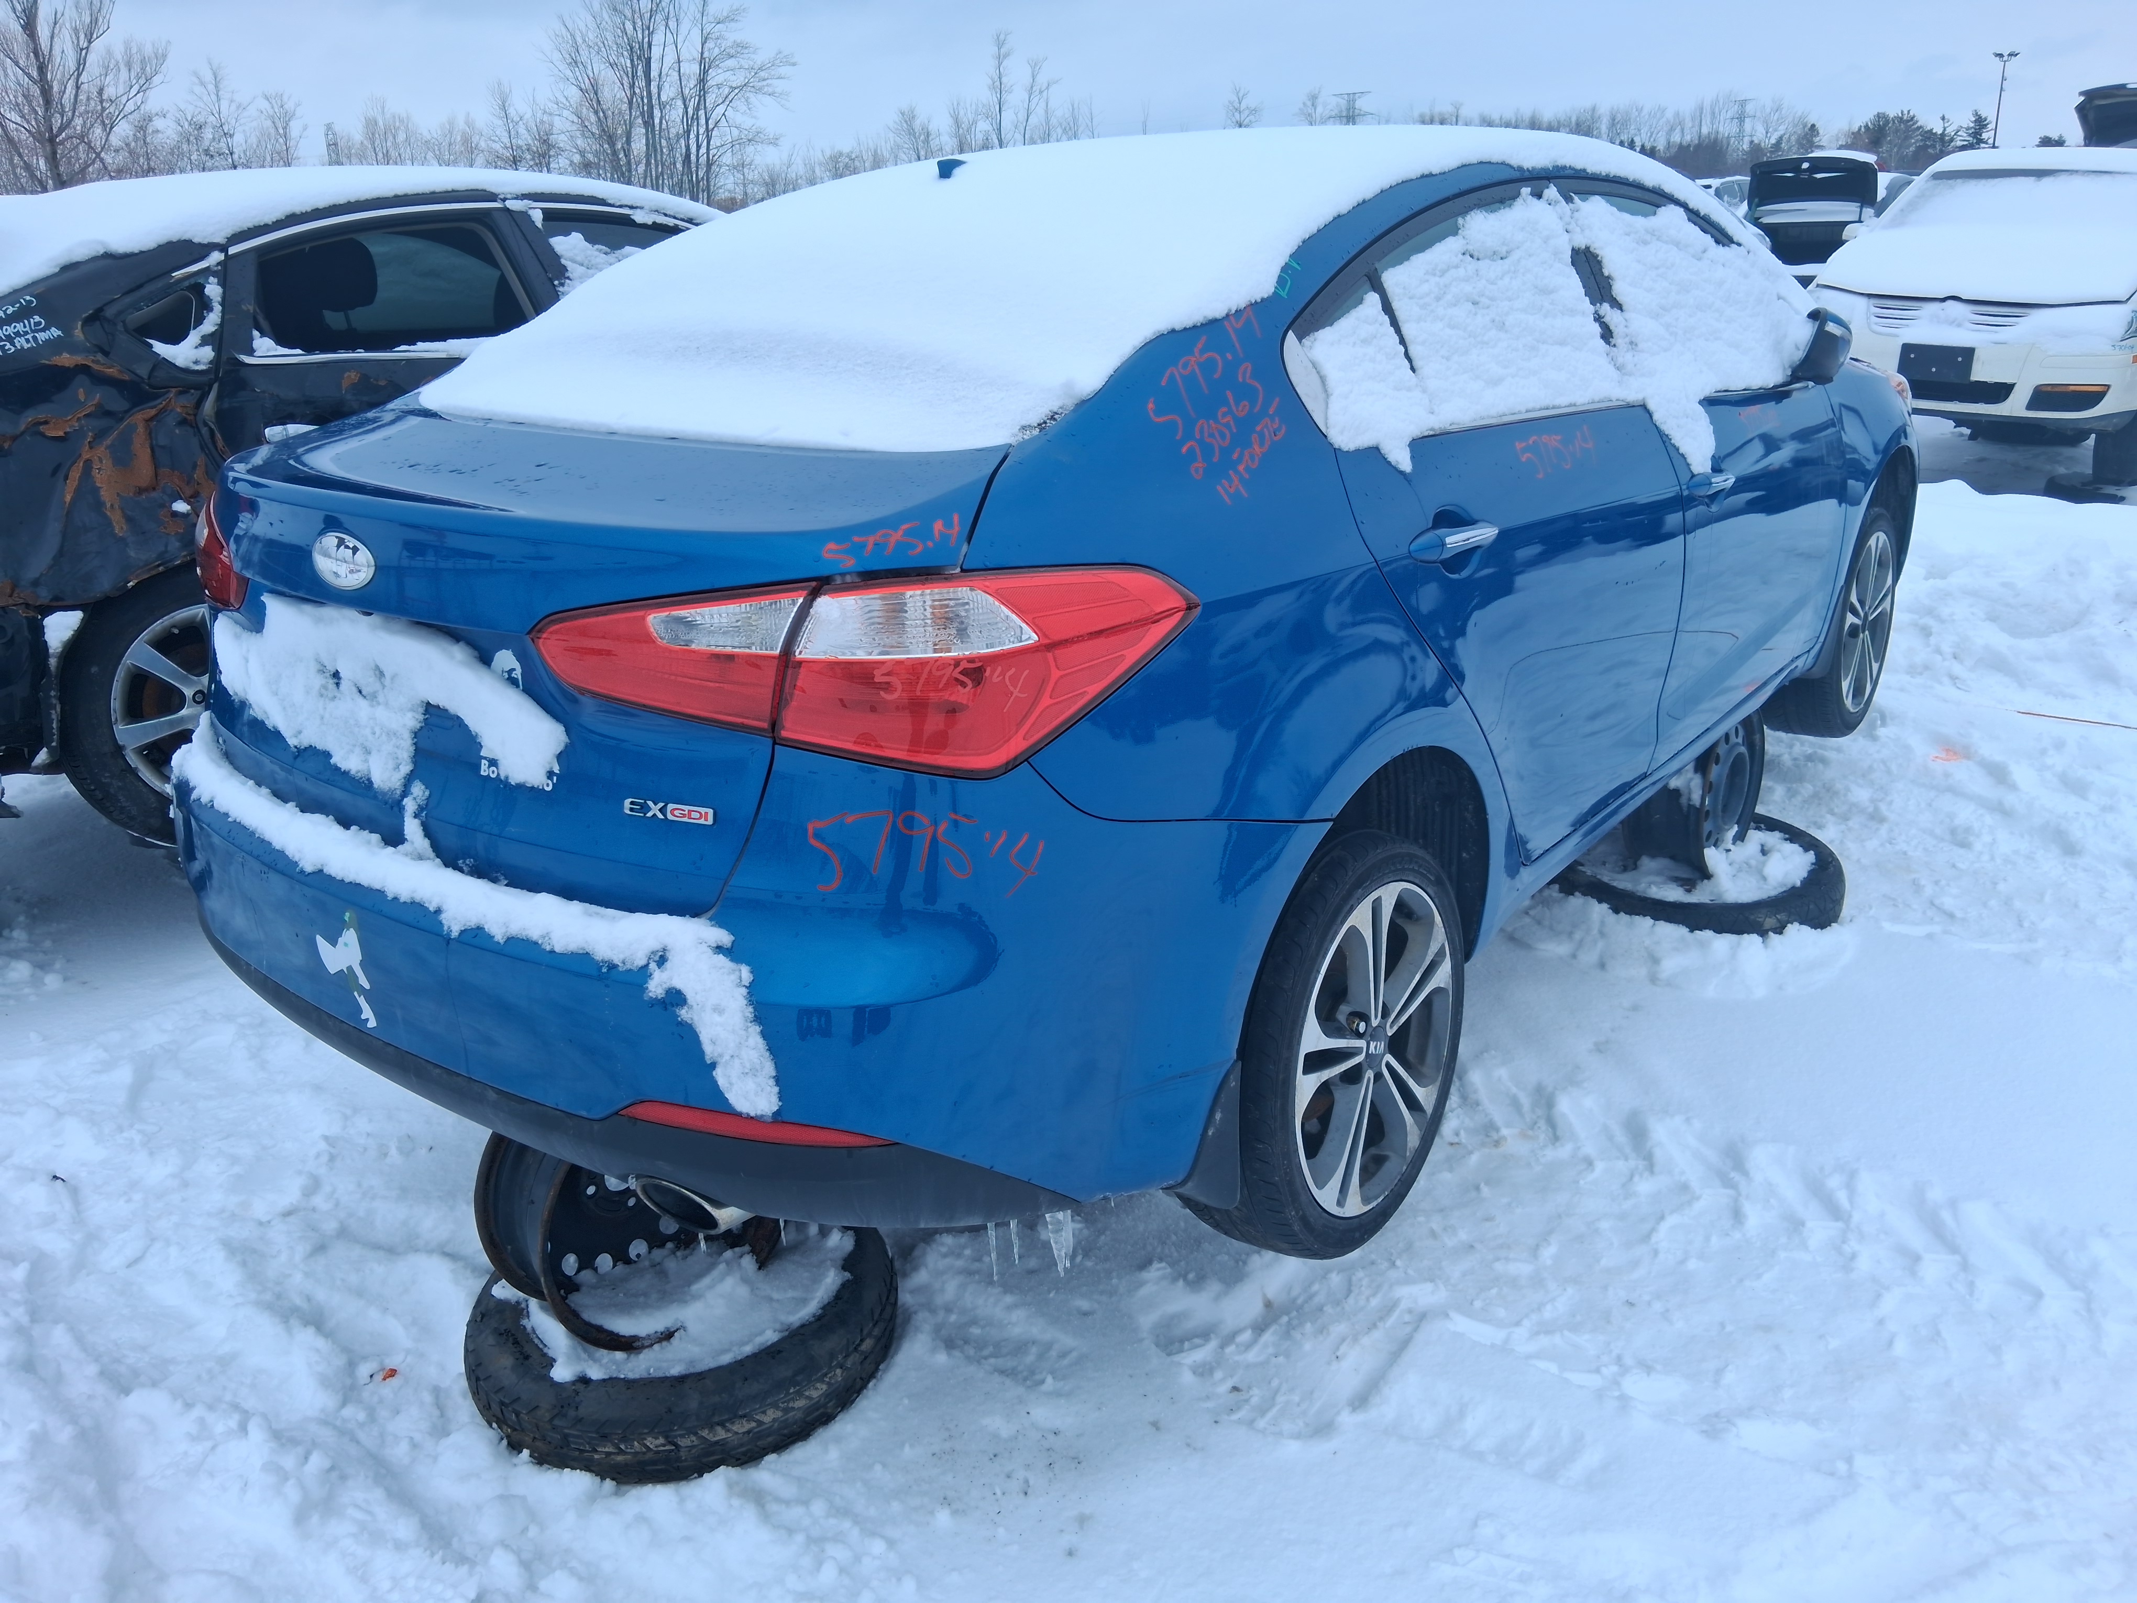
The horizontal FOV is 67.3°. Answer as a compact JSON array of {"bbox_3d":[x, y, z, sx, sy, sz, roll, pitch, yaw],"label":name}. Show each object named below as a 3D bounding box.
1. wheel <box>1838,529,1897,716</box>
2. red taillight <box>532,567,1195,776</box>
[{"bbox_3d":[2.020,-0.478,4.241,0.180,0.468,0.468,11,24,37],"label":"wheel"},{"bbox_3d":[-0.210,-0.141,1.635,0.705,0.195,0.205,-3,20,0],"label":"red taillight"}]

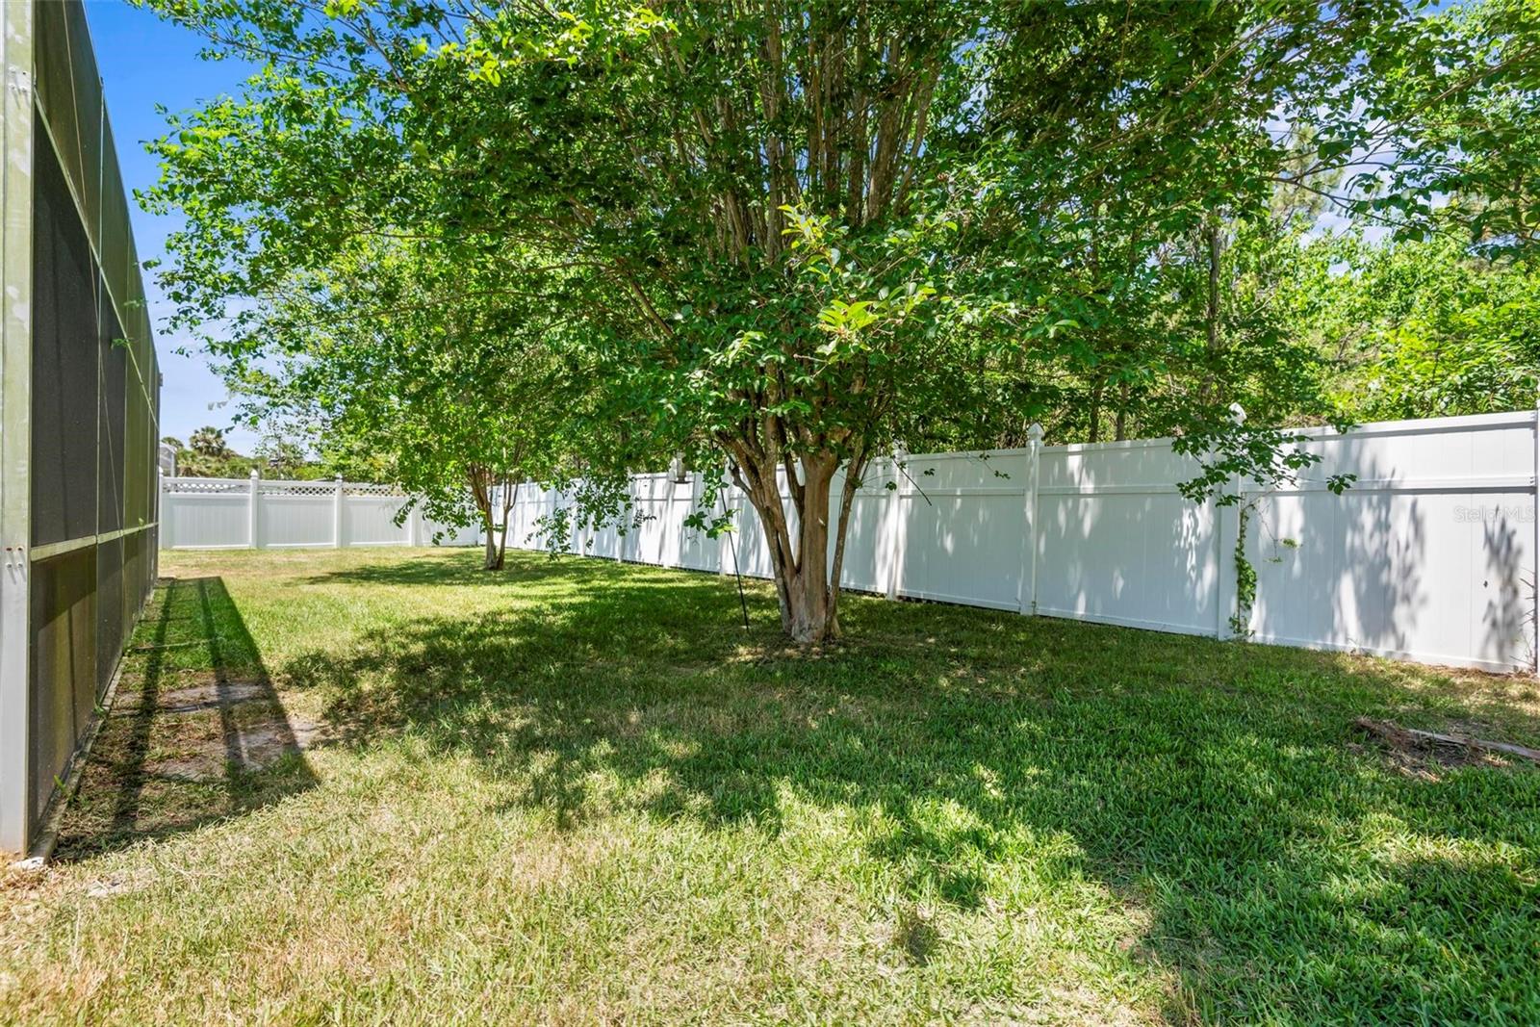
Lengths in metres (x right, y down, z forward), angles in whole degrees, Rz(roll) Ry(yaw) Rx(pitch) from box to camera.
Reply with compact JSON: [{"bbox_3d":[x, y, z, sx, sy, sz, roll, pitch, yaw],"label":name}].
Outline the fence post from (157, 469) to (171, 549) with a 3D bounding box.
[{"bbox_3d":[-15.400,-0.100,17.250,0.135,2.100,0.135,1,0,-40],"label":"fence post"}]

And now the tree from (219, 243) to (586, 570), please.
[{"bbox_3d":[-6.650,-2.000,12.700,6.500,6.100,5.800,1,0,-27],"label":"tree"}]

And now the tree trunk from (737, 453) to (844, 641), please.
[{"bbox_3d":[0.165,0.280,5.900,0.920,1.700,0.720,1,0,0],"label":"tree trunk"}]

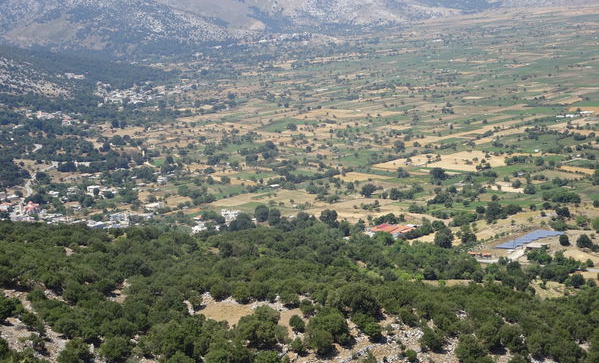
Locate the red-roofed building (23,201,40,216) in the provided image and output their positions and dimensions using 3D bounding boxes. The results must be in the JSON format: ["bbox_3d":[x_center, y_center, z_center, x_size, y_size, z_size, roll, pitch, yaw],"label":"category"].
[{"bbox_3d":[-225.372,22.789,901.991,12.500,10.800,9.800,-9,14,-40],"label":"red-roofed building"}]

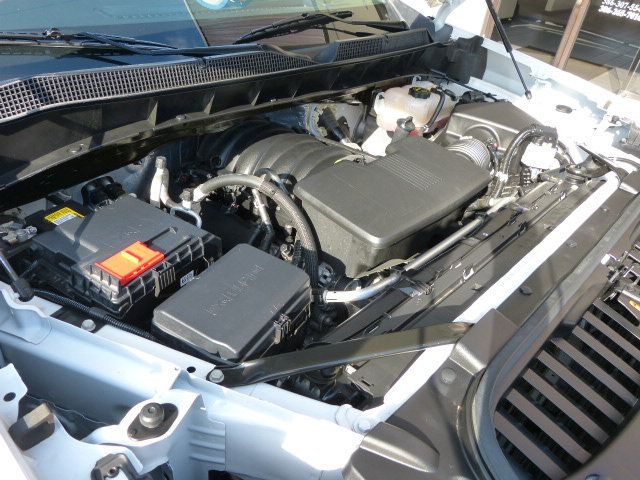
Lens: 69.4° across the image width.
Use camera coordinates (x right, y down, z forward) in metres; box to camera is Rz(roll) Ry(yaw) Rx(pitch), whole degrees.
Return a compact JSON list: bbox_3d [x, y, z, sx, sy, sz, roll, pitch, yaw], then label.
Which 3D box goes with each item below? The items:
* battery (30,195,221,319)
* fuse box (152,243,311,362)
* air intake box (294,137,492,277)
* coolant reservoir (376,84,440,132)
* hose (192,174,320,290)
[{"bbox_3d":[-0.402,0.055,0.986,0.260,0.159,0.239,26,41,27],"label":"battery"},{"bbox_3d":[-0.152,0.129,0.858,0.180,0.080,0.239,23,40,24],"label":"fuse box"},{"bbox_3d":[0.168,-0.088,1.135,0.433,0.129,0.294,-26,46,-36],"label":"air intake box"},{"bbox_3d":[0.296,-0.439,1.530,0.153,0.133,0.204,30,43,31],"label":"coolant reservoir"},{"bbox_3d":[-0.140,-0.008,0.961,0.315,0.137,0.137,28,42,29],"label":"hose"}]

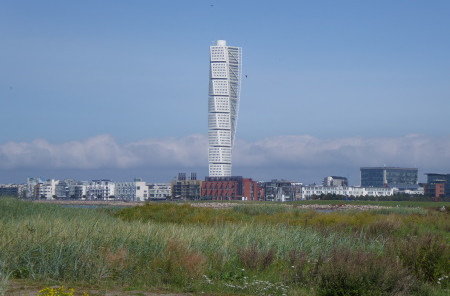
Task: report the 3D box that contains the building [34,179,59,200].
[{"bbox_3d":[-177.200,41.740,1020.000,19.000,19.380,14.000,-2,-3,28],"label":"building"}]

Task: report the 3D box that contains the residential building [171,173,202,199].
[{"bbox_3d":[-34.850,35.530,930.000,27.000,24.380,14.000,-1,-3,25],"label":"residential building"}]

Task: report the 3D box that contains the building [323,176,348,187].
[{"bbox_3d":[151.240,54.640,1400.000,26.000,32.740,20.000,1,-3,-15],"label":"building"}]

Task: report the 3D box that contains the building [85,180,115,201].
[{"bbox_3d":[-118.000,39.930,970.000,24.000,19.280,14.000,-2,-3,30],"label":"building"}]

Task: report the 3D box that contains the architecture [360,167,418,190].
[{"bbox_3d":[188.630,41.460,1180.000,62.000,37.480,22.000,-1,-3,20],"label":"architecture"}]

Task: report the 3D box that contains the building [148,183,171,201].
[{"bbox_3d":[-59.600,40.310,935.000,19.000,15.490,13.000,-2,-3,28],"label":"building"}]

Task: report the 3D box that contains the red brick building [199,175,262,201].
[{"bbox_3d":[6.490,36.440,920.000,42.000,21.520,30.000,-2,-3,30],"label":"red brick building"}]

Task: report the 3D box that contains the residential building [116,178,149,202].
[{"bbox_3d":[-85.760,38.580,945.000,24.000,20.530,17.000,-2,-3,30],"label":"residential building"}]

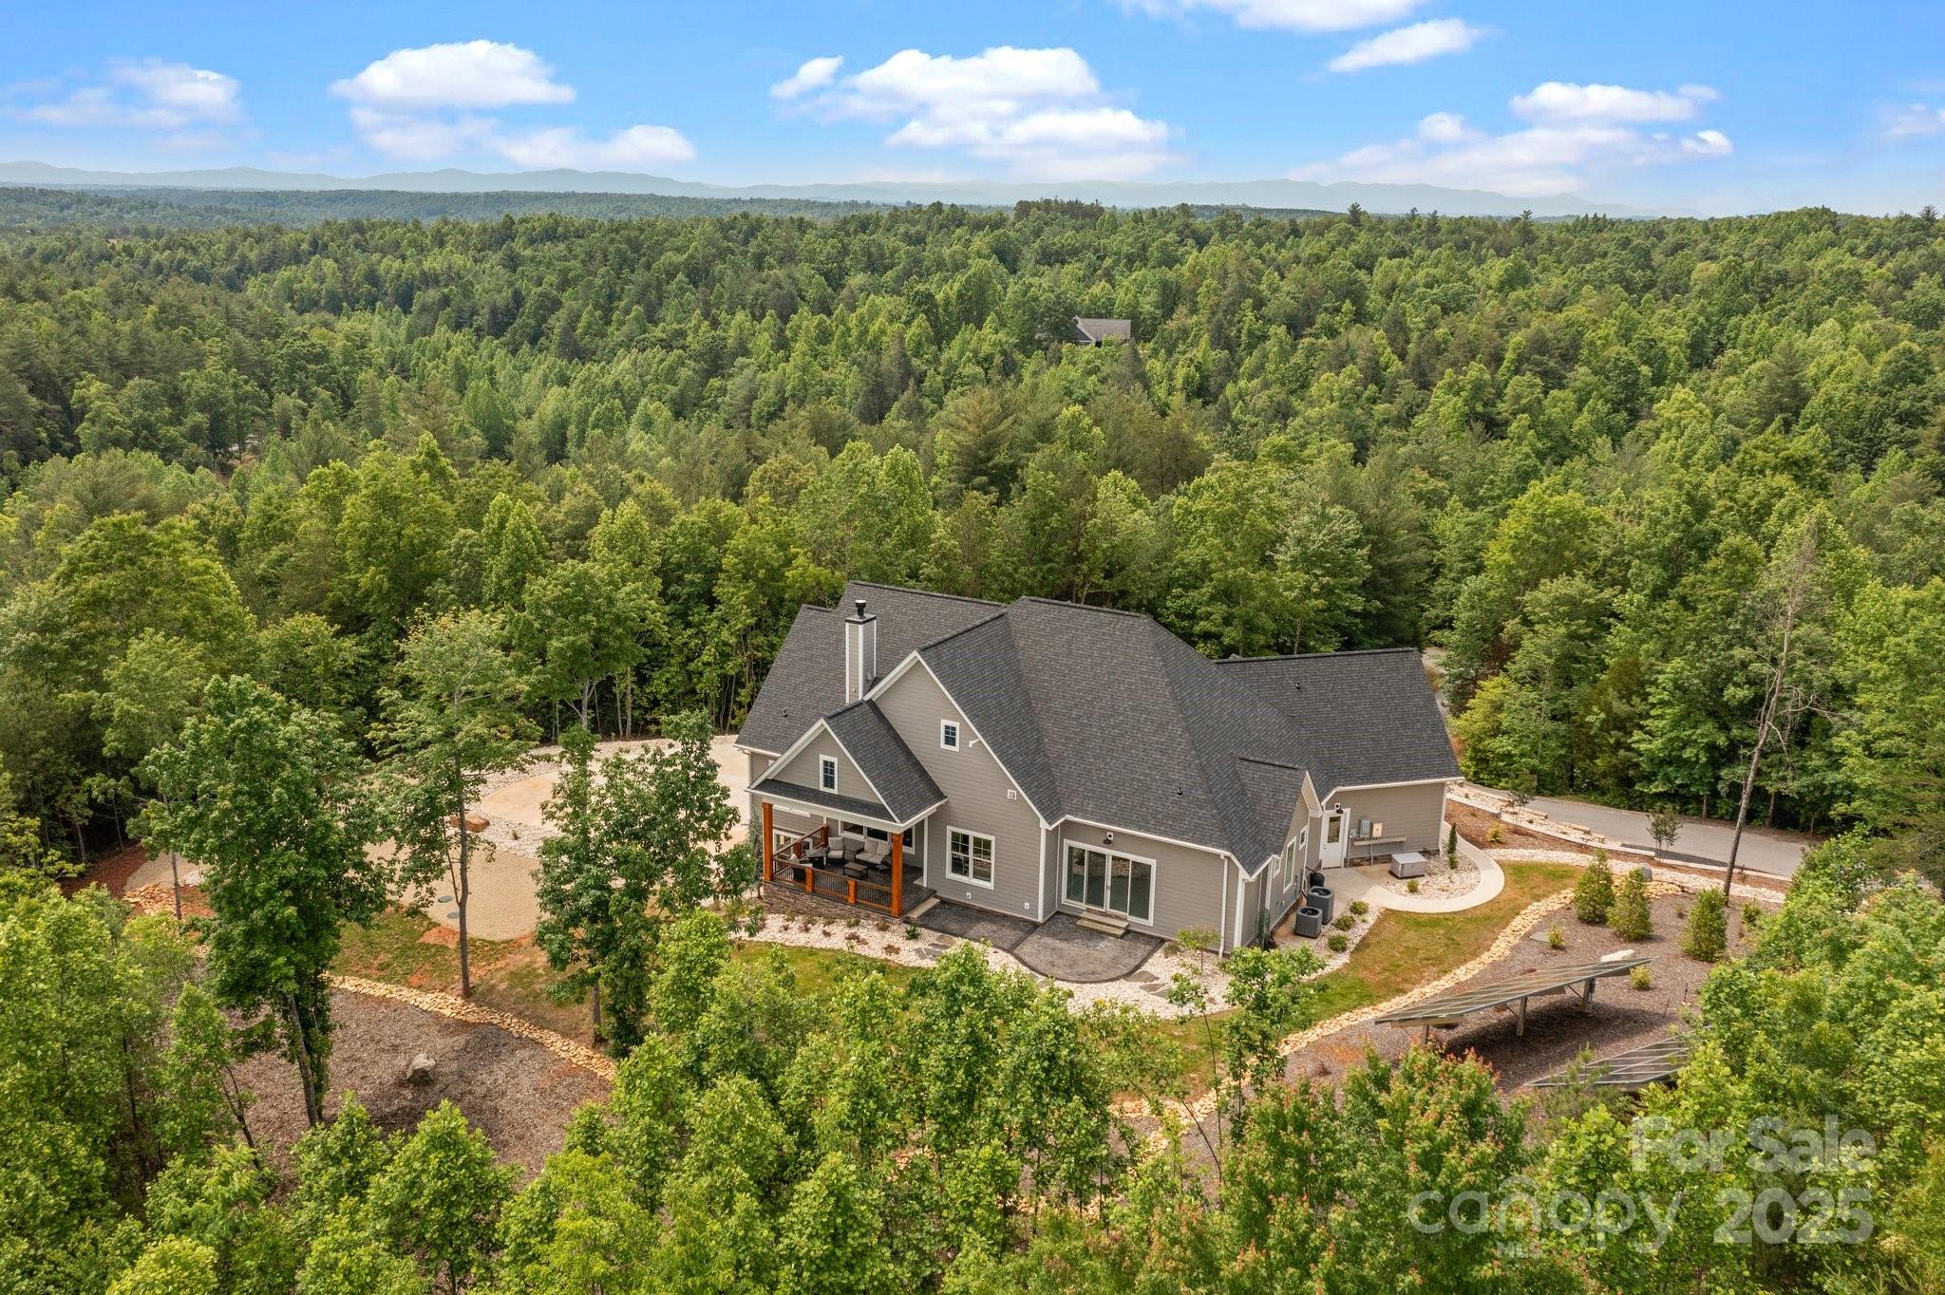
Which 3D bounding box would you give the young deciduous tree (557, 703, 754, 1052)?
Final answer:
[{"bbox_3d":[-9.693,7.612,46.942,6.008,11.229,5.319,1,16,0],"label":"young deciduous tree"}]

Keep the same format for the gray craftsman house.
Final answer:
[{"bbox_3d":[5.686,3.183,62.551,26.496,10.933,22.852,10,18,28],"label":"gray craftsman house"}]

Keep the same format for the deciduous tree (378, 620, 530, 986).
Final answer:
[{"bbox_3d":[-17.077,5.450,49.765,5.417,13.445,5.319,1,16,0],"label":"deciduous tree"}]

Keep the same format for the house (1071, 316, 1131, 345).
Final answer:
[{"bbox_3d":[32.308,-79.192,380.506,17.000,8.000,12.000,1,16,0],"label":"house"}]

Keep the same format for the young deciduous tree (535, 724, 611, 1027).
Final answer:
[{"bbox_3d":[-12.583,7.663,47.706,2.659,10.638,2.659,1,16,0],"label":"young deciduous tree"}]

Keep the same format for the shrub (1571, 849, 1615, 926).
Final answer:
[{"bbox_3d":[23.710,9.071,57.762,1.576,2.709,1.576,1,16,0],"label":"shrub"}]

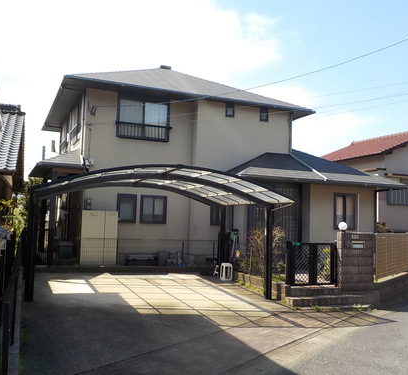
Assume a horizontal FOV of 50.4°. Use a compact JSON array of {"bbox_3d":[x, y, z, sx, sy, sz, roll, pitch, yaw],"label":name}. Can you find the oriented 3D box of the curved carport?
[{"bbox_3d":[-1.463,1.141,10.732,5.540,2.920,4.650,3,-5,-24],"label":"curved carport"}]

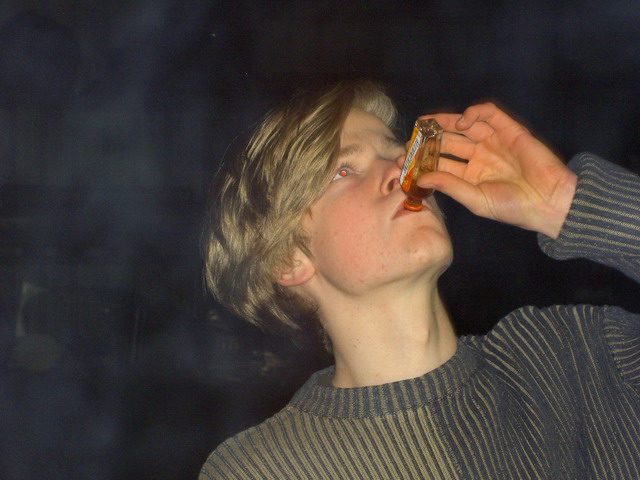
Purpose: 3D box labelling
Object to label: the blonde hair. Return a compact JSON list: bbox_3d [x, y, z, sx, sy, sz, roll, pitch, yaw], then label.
[{"bbox_3d":[-0.004,-0.031,2.020,0.205,0.235,0.230,-3,-43,-29],"label":"blonde hair"}]

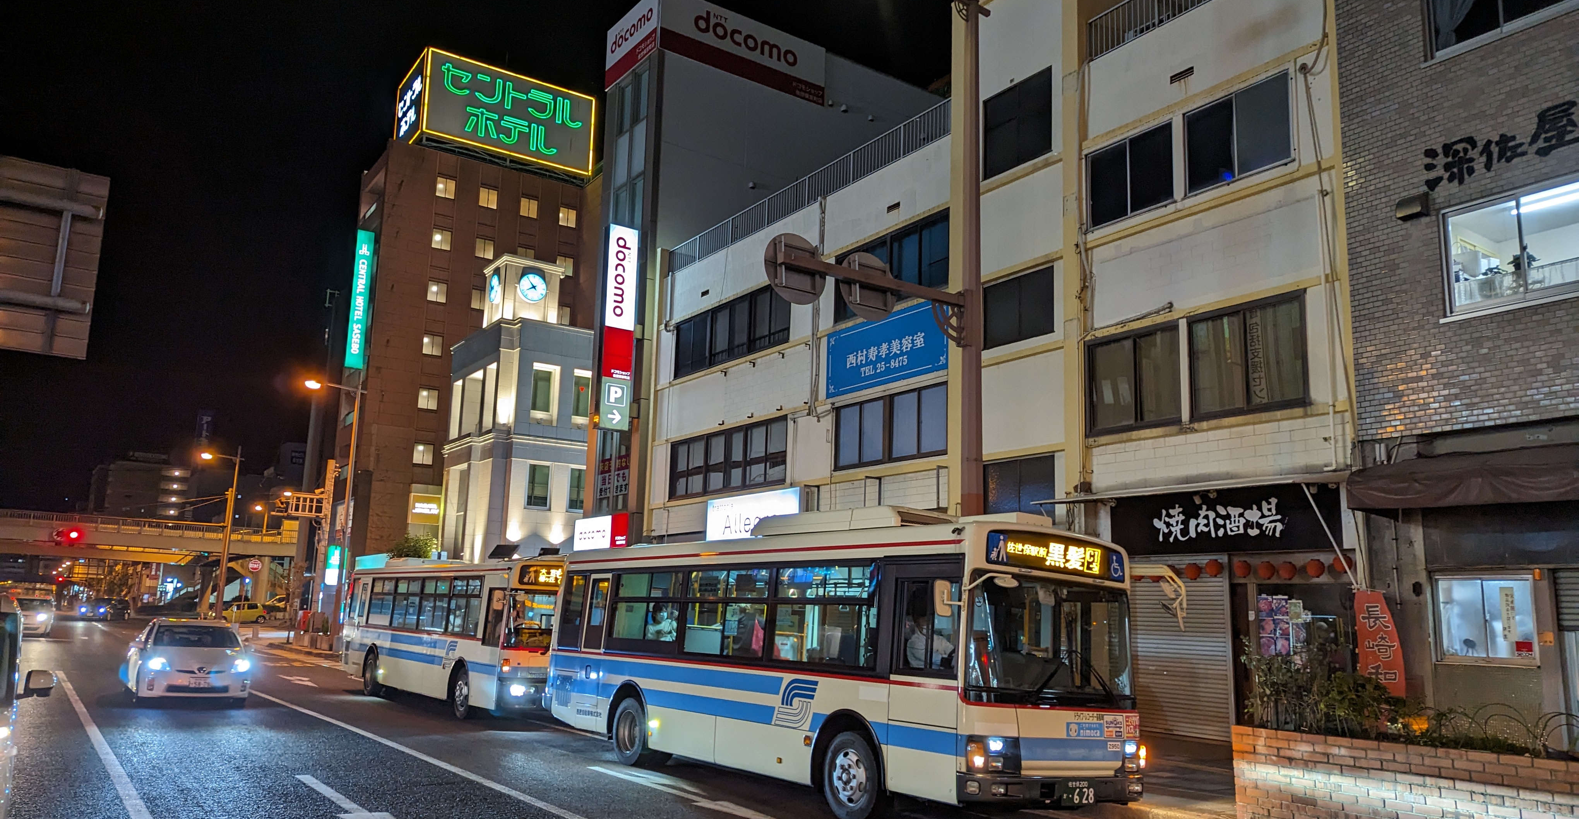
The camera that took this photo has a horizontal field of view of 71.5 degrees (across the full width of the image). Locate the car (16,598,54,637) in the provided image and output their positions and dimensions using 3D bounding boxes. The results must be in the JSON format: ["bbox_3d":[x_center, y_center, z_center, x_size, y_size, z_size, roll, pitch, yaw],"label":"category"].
[{"bbox_3d":[-36.115,9.882,52.237,1.720,1.750,4.400,9,-13,-34],"label":"car"}]

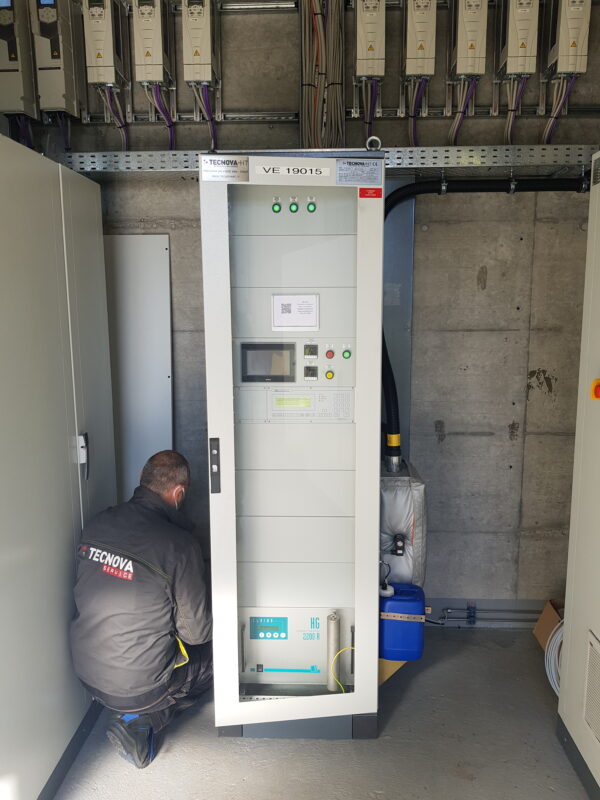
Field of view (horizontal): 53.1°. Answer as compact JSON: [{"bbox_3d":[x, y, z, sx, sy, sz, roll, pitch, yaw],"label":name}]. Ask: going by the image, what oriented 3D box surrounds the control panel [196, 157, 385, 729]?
[{"bbox_3d":[-0.011,0.197,2.415,0.600,2.100,0.640,0,7,1],"label":"control panel"}]

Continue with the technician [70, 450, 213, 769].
[{"bbox_3d":[-0.530,0.734,2.338,0.540,1.060,0.700,5,9,35],"label":"technician"}]

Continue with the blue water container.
[{"bbox_3d":[0.439,0.996,2.731,0.215,0.305,0.200,0,7,1],"label":"blue water container"}]

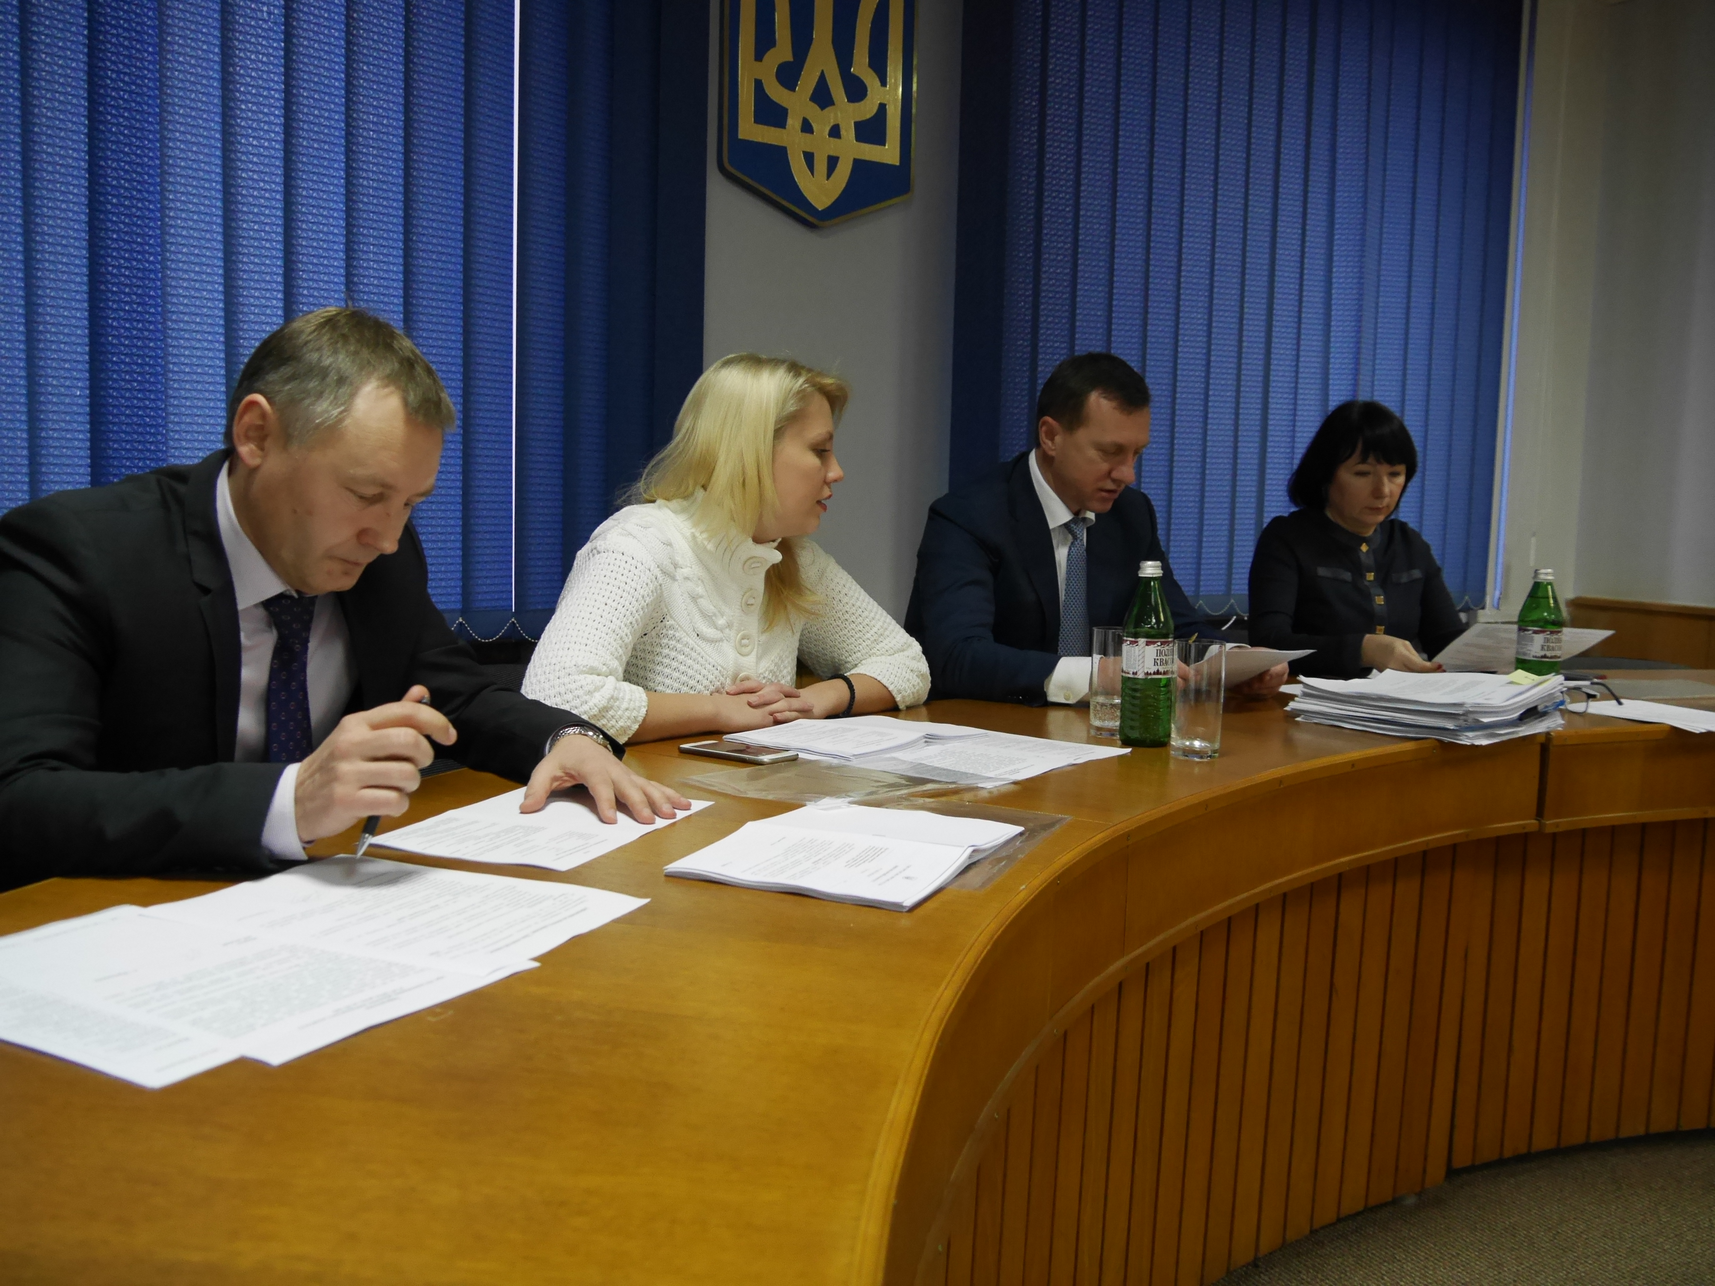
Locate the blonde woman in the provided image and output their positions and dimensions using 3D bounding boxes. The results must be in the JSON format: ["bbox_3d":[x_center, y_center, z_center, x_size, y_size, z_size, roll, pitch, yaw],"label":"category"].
[{"bbox_3d":[-0.180,0.221,2.021,0.570,1.265,0.720,-3,7,-40],"label":"blonde woman"}]

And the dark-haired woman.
[{"bbox_3d":[0.959,0.186,2.650,0.500,1.270,0.720,1,6,-7],"label":"dark-haired woman"}]

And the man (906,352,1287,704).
[{"bbox_3d":[0.335,0.186,2.278,0.600,1.310,0.750,-2,6,-32],"label":"man"}]

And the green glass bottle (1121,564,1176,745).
[{"bbox_3d":[0.385,0.015,1.827,0.070,0.240,0.070,-1,6,-20],"label":"green glass bottle"}]

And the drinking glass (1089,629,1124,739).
[{"bbox_3d":[0.356,0.052,1.917,0.064,0.147,0.064,1,5,0],"label":"drinking glass"}]

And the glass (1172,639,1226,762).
[{"bbox_3d":[0.431,0.069,1.758,0.064,0.147,0.064,1,5,0],"label":"glass"}]

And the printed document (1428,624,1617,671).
[{"bbox_3d":[1.101,0.008,2.315,0.210,0.008,0.297,1,-13,9],"label":"printed document"}]

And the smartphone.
[{"bbox_3d":[-0.146,0.130,1.696,0.138,0.007,0.067,5,7,34],"label":"smartphone"}]

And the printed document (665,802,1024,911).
[{"bbox_3d":[-0.002,0.177,1.212,0.213,0.015,0.292,4,6,24],"label":"printed document"}]

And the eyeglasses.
[{"bbox_3d":[1.156,0.090,2.264,0.050,0.042,0.138,-4,8,-43],"label":"eyeglasses"}]

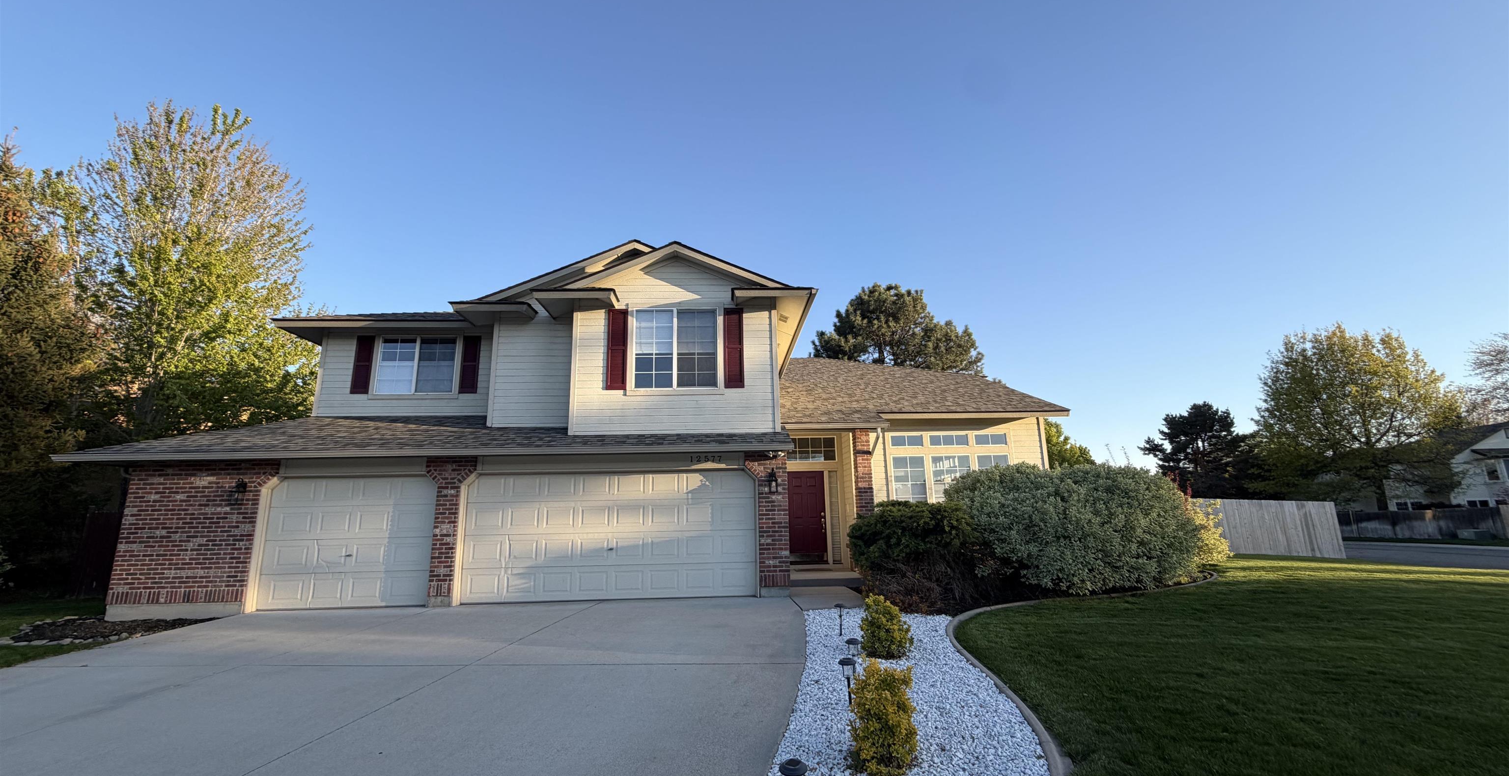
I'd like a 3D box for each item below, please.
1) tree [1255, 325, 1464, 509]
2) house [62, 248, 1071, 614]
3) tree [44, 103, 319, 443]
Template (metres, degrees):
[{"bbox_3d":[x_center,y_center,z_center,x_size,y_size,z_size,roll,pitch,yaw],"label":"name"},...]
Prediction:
[{"bbox_3d":[35.748,2.315,35.974,9.000,12.600,9.000,-1,-11,-3],"label":"tree"},{"bbox_3d":[-2.537,1.157,16.683,17.900,7.200,13.000,-1,-11,-3],"label":"house"},{"bbox_3d":[-15.889,-1.631,16.878,5.900,13.400,5.900,-1,-11,-3],"label":"tree"}]

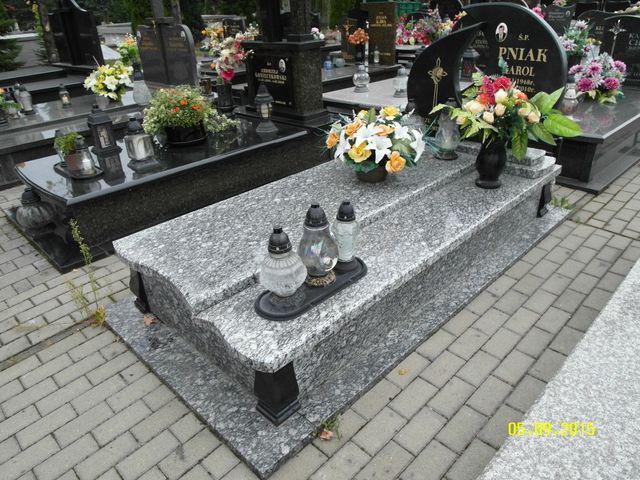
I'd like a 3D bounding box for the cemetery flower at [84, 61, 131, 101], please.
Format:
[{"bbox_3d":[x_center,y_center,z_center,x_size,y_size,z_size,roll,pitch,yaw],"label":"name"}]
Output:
[{"bbox_3d":[-2.185,-1.604,4.567,0.470,0.400,0.470,-27,38,-37],"label":"cemetery flower"}]

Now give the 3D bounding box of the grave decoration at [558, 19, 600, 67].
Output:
[{"bbox_3d":[2.887,-2.119,4.956,0.380,0.560,0.400,-27,38,-37],"label":"grave decoration"}]

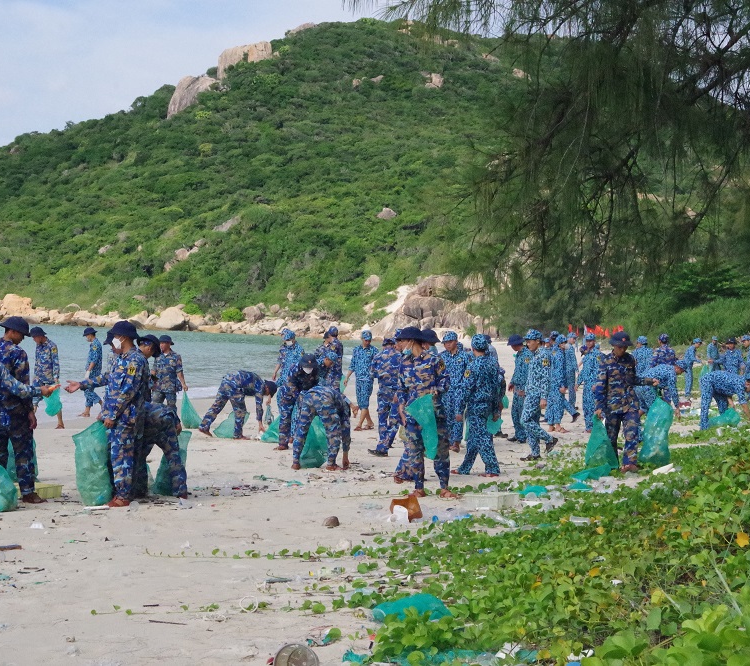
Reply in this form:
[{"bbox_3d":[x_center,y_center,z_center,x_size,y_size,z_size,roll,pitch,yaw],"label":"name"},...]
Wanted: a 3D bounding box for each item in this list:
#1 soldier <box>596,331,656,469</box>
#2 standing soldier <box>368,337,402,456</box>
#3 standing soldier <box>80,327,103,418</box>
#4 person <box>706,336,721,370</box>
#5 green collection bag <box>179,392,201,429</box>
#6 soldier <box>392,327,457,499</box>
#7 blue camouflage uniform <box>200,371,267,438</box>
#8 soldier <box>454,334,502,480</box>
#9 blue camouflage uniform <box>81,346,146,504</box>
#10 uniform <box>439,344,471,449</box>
[{"bbox_3d":[3.044,0.829,24.200,0.760,1.710,0.500,0,1,-12],"label":"soldier"},{"bbox_3d":[0.127,0.910,28.300,0.520,1.692,0.480,0,1,-34],"label":"standing soldier"},{"bbox_3d":[-5.256,0.731,37.000,0.500,1.680,0.480,0,1,9],"label":"standing soldier"},{"bbox_3d":[10.582,0.949,62.500,0.500,1.680,0.380,0,0,-23],"label":"person"},{"bbox_3d":[-3.083,1.299,33.500,0.320,0.610,0.370,0,1,0],"label":"green collection bag"},{"bbox_3d":[0.510,0.806,20.200,0.600,1.723,0.450,0,1,25],"label":"soldier"},{"bbox_3d":[-2.191,1.131,31.400,1.100,1.084,0.550,0,0,9],"label":"blue camouflage uniform"},{"bbox_3d":[1.191,0.834,23.000,0.540,1.640,0.520,0,0,-34],"label":"soldier"},{"bbox_3d":[-2.421,0.844,18.650,0.560,1.430,0.480,0,0,-26],"label":"blue camouflage uniform"},{"bbox_3d":[1.125,0.881,28.300,0.530,1.550,0.420,0,0,22],"label":"uniform"}]

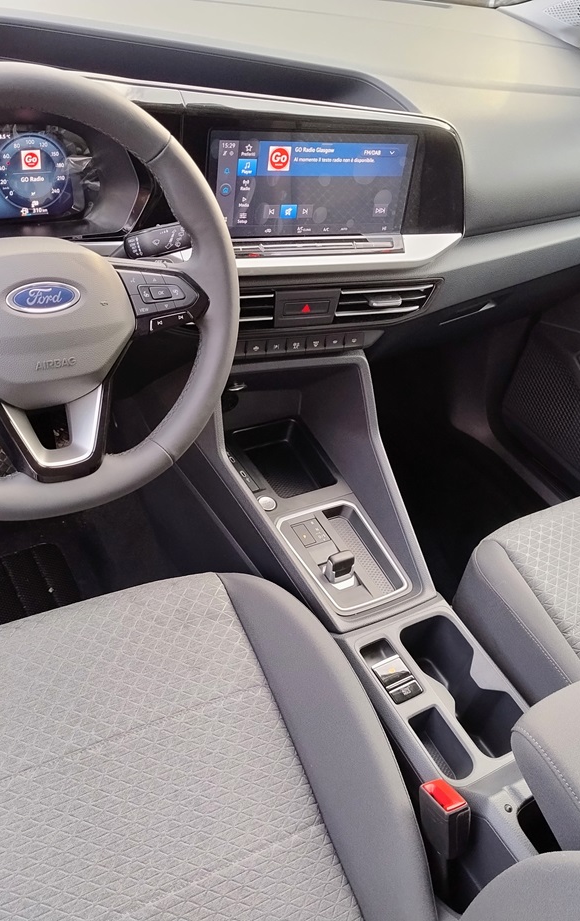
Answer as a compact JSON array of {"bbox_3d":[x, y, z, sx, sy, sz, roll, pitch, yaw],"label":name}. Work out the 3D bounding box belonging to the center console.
[{"bbox_3d":[0.114,0.192,0.997,0.240,0.330,0.700,-11,50,-33],"label":"center console"}]

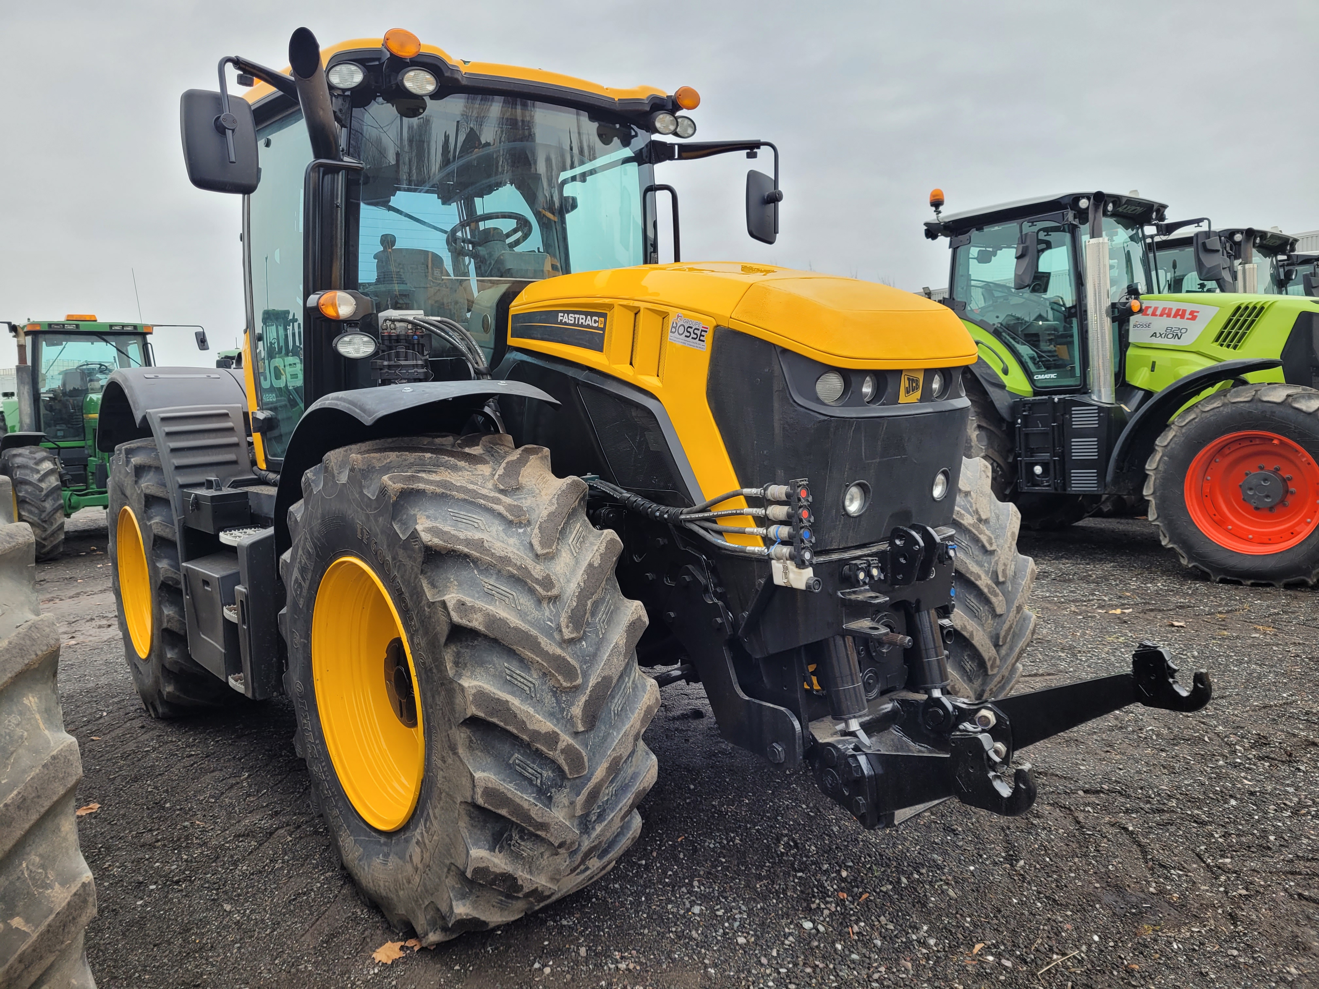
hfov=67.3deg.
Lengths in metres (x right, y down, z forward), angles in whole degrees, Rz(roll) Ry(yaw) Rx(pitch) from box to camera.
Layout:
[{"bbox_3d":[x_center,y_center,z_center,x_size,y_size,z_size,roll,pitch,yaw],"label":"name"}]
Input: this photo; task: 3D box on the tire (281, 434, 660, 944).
[{"bbox_3d":[-0.680,0.550,3.119,0.606,1.515,1.545,-7,6,-38],"label":"tire"}]

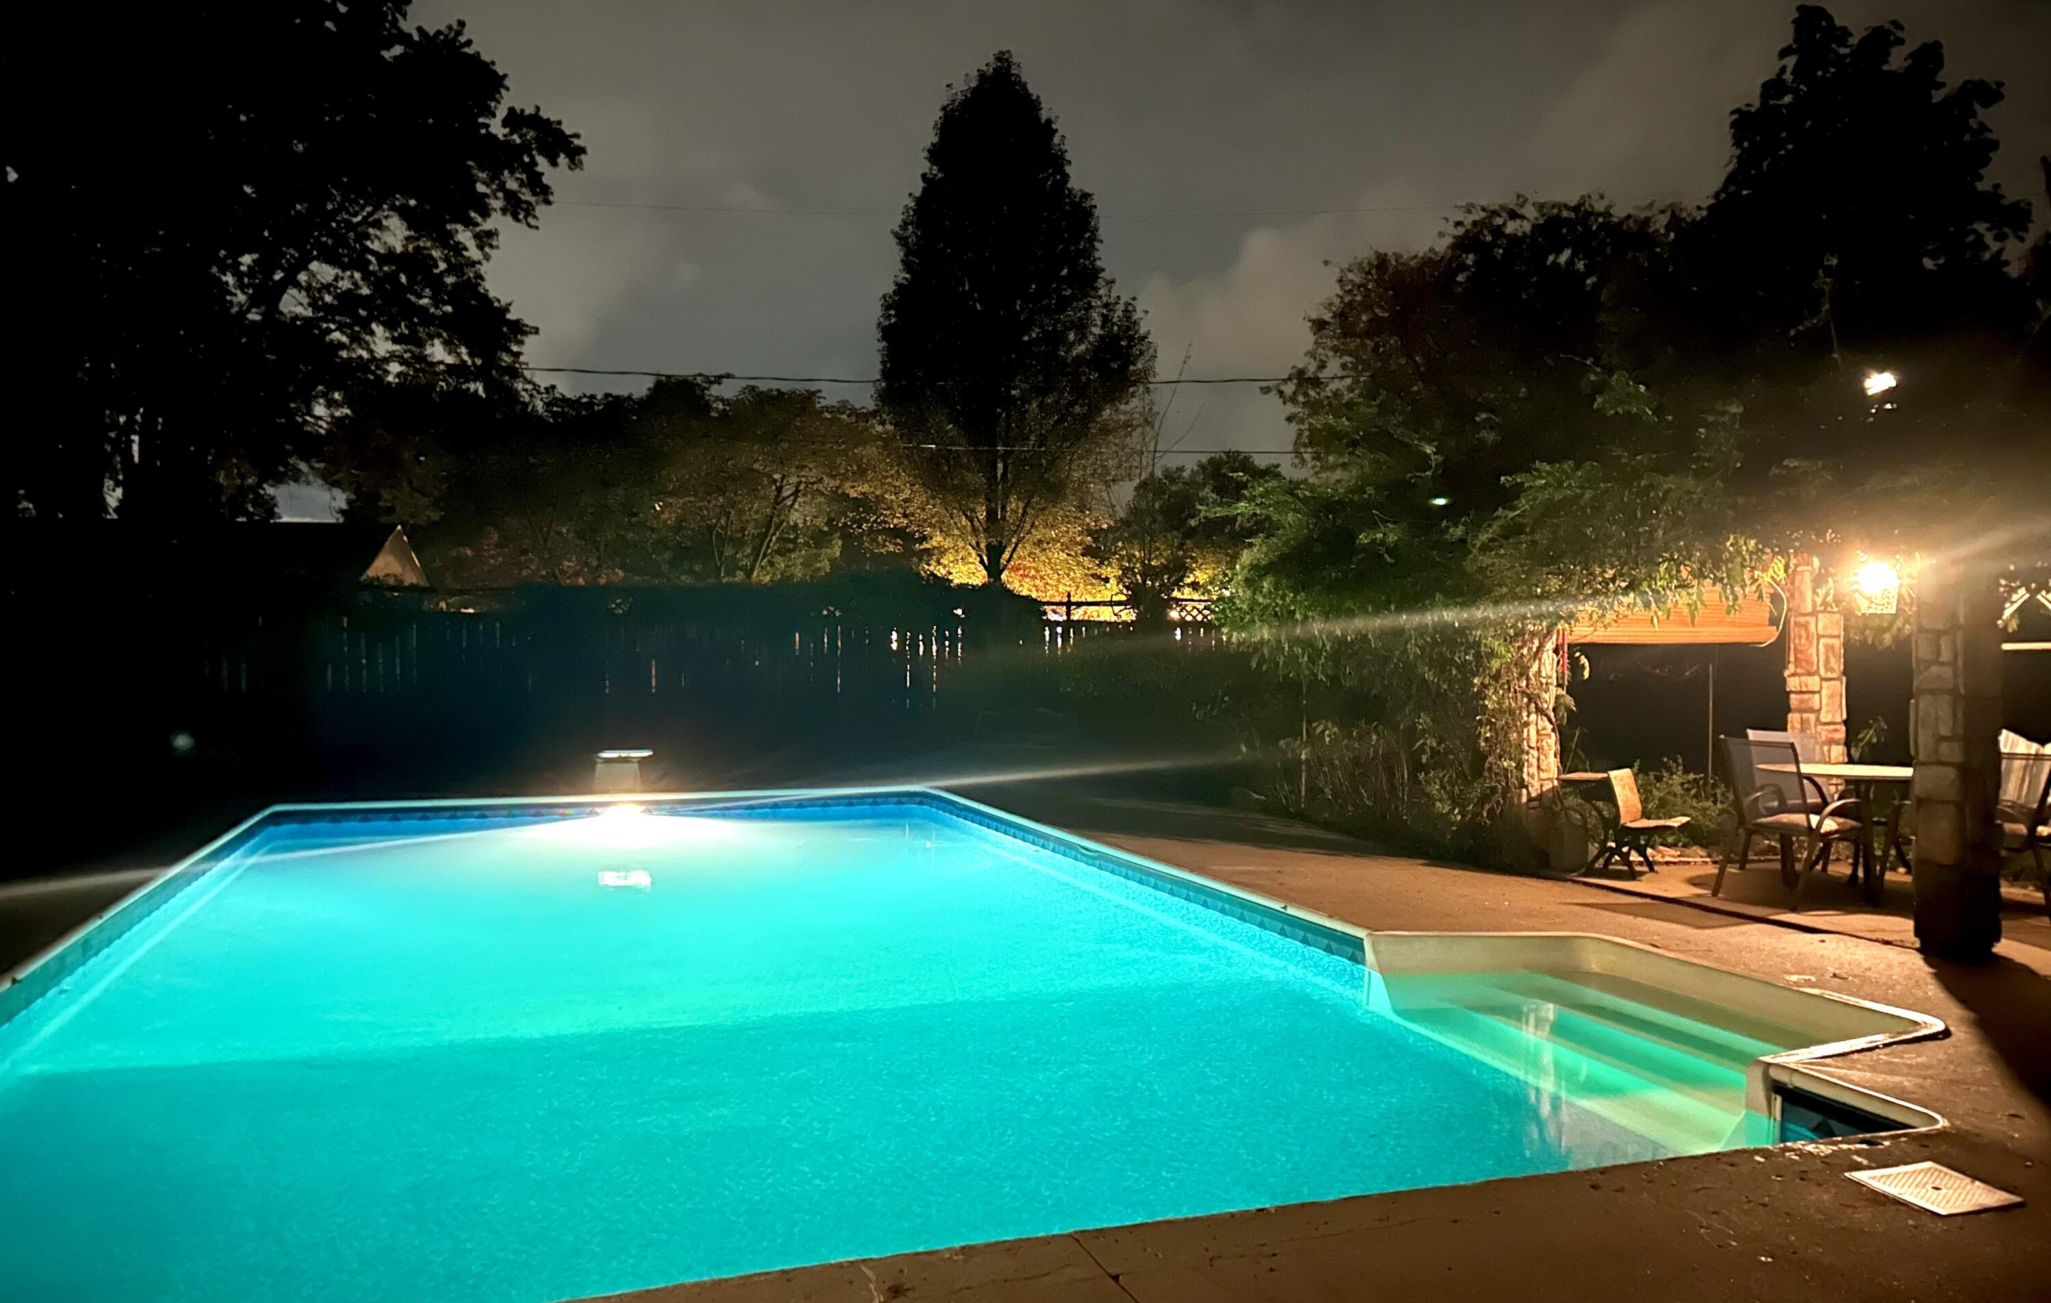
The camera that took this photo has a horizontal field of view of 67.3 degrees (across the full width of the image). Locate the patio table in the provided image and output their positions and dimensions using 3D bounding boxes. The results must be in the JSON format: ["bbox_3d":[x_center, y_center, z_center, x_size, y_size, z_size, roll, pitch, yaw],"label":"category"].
[{"bbox_3d":[5.013,1.077,9.311,1.080,0.730,1.080,0,0,-19],"label":"patio table"}]

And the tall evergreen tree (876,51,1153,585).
[{"bbox_3d":[-0.297,-3.517,21.993,4.000,9.900,4.000,0,0,0],"label":"tall evergreen tree"}]

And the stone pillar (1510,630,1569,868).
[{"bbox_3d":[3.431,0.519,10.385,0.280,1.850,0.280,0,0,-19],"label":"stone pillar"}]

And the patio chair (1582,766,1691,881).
[{"bbox_3d":[4.052,1.108,10.165,0.500,0.670,0.470,0,0,33],"label":"patio chair"}]

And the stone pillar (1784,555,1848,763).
[{"bbox_3d":[5.377,0.398,10.473,0.280,2.080,0.280,0,0,-19],"label":"stone pillar"}]

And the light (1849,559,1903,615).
[{"bbox_3d":[5.126,-0.389,9.292,0.280,0.340,0.280,0,0,29],"label":"light"}]

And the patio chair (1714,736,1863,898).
[{"bbox_3d":[4.452,0.979,8.943,0.670,0.930,0.600,0,0,-19],"label":"patio chair"}]

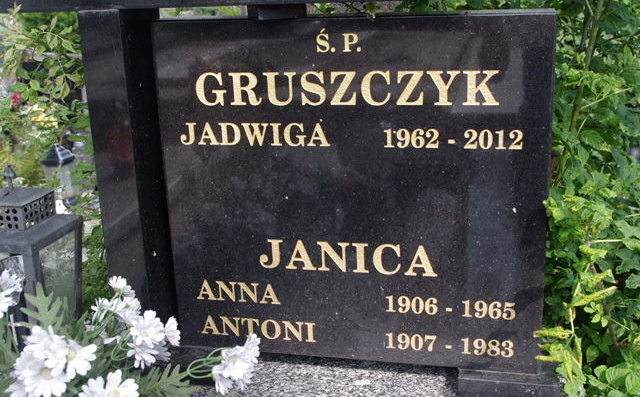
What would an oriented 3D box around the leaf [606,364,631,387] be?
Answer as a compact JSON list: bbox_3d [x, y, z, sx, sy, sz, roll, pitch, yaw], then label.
[{"bbox_3d":[0.488,0.290,1.220,0.040,0.014,0.036,0,60,7],"label":"leaf"}]

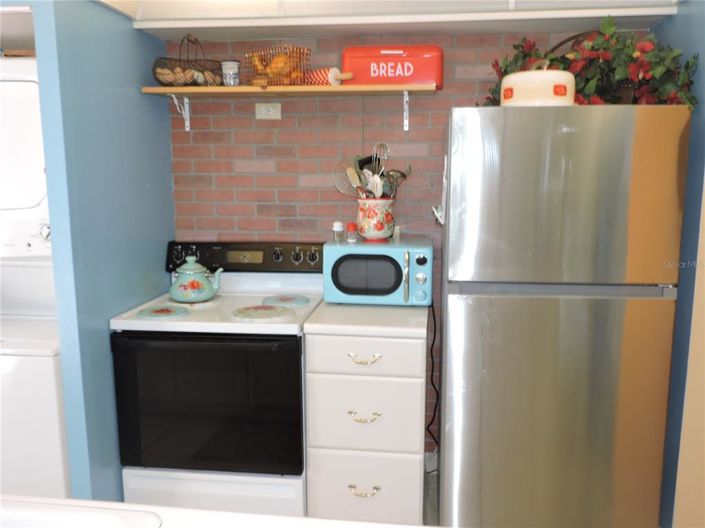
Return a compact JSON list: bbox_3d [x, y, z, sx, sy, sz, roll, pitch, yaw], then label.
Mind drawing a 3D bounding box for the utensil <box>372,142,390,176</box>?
[{"bbox_3d":[0.108,-0.394,2.705,0.075,0.280,0.075,10,8,5],"label":"utensil"}]

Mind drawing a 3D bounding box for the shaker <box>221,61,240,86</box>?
[{"bbox_3d":[-0.524,-0.813,2.640,0.084,0.111,0.084,1,9,7],"label":"shaker"}]

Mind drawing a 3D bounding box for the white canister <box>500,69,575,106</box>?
[{"bbox_3d":[0.675,-0.625,2.224,0.270,0.152,0.270,1,9,7],"label":"white canister"}]

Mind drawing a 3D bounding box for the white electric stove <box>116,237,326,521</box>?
[{"bbox_3d":[-0.540,0.501,2.699,0.757,1.140,0.640,1,8,6],"label":"white electric stove"}]

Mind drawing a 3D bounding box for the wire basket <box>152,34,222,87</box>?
[{"bbox_3d":[-0.729,-0.878,2.695,0.302,0.222,0.210,1,9,7],"label":"wire basket"}]

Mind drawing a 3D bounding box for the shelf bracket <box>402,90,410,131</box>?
[{"bbox_3d":[0.237,-0.678,2.700,0.023,0.162,0.200,1,8,6],"label":"shelf bracket"}]

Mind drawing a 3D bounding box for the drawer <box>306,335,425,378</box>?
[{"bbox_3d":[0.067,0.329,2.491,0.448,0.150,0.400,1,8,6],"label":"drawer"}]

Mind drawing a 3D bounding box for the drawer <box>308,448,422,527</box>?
[{"bbox_3d":[0.075,0.829,2.598,0.443,0.300,0.515,1,9,7],"label":"drawer"}]

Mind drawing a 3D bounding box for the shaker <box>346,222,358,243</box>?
[{"bbox_3d":[-0.004,-0.134,2.591,0.046,0.087,0.046,1,9,7],"label":"shaker"}]

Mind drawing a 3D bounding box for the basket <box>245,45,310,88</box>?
[{"bbox_3d":[-0.331,-0.864,2.725,0.275,0.160,0.150,3,8,24],"label":"basket"}]

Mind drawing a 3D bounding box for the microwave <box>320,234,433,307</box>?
[{"bbox_3d":[0.118,0.028,2.671,0.452,0.258,0.345,1,9,7],"label":"microwave"}]

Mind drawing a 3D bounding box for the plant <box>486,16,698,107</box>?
[{"bbox_3d":[0.884,-0.728,2.275,0.720,0.360,0.380,1,8,6],"label":"plant"}]

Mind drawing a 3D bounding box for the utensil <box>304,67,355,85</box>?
[{"bbox_3d":[-0.138,-0.793,2.612,0.078,0.078,0.430,-7,12,-38],"label":"utensil"}]

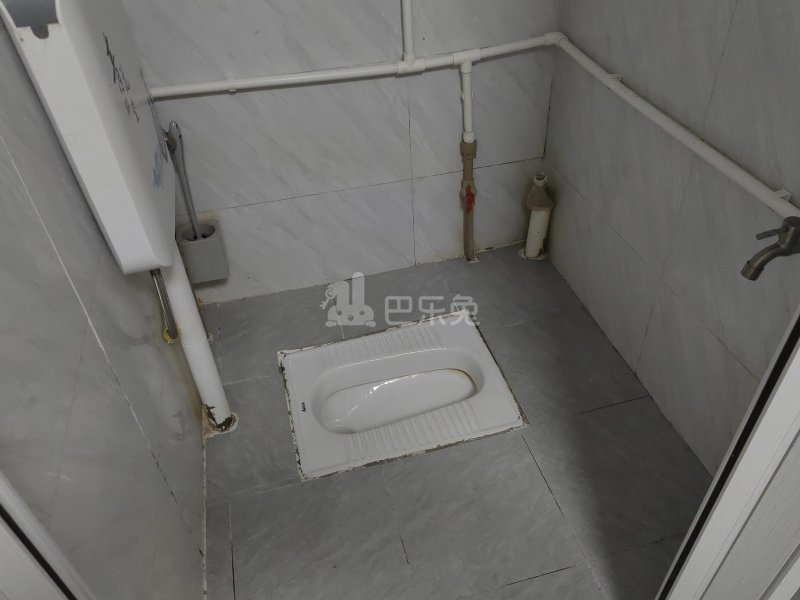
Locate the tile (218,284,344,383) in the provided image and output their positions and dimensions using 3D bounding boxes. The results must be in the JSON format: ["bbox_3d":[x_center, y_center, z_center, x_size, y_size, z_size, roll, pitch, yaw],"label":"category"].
[{"bbox_3d":[-0.298,0.077,1.571,0.300,0.010,0.303,-11,41,-10],"label":"tile"}]

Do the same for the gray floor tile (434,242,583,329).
[{"bbox_3d":[0.286,-0.037,1.673,0.309,0.010,0.303,-11,41,-10],"label":"gray floor tile"}]

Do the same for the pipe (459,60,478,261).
[{"bbox_3d":[0.175,-0.327,1.583,0.040,0.551,0.044,-3,40,3],"label":"pipe"}]

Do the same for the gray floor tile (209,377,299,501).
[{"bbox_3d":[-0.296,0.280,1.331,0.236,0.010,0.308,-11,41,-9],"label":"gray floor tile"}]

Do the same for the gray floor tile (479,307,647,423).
[{"bbox_3d":[0.360,0.149,1.440,0.306,0.010,0.302,-11,41,-9],"label":"gray floor tile"}]

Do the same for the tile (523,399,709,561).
[{"bbox_3d":[0.432,0.334,1.214,0.307,0.010,0.299,-11,41,-9],"label":"tile"}]

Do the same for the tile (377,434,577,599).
[{"bbox_3d":[0.140,0.392,1.166,0.296,0.010,0.296,-11,41,-9],"label":"tile"}]

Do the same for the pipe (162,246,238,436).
[{"bbox_3d":[-0.398,0.074,1.209,0.048,0.472,0.048,-10,40,-10],"label":"pipe"}]

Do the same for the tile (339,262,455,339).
[{"bbox_3d":[-0.010,0.015,1.628,0.300,0.010,0.285,-11,41,-10],"label":"tile"}]

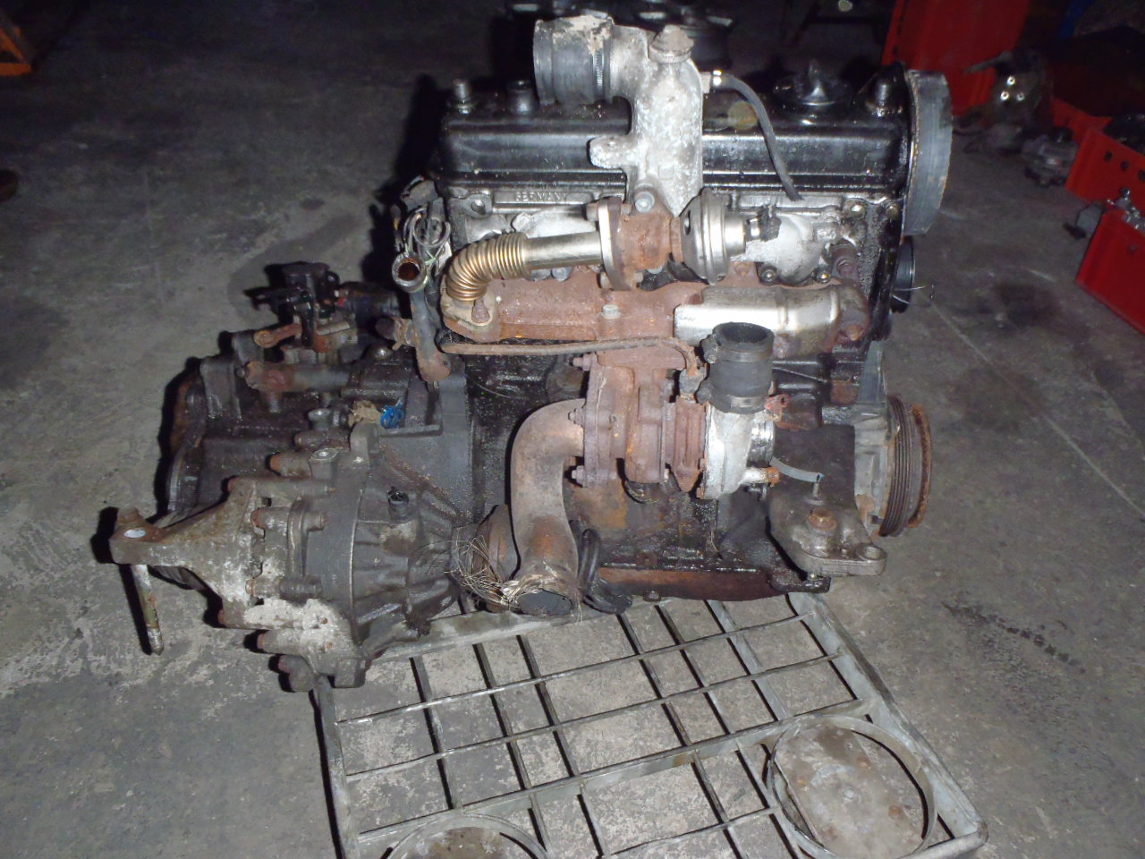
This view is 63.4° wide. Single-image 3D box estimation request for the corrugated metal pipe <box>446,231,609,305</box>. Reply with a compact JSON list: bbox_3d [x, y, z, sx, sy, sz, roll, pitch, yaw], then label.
[{"bbox_3d":[-0.038,-0.131,0.727,0.127,0.066,0.046,4,34,3],"label":"corrugated metal pipe"}]

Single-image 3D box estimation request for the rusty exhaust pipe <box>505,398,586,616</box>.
[{"bbox_3d":[-0.024,0.067,0.809,0.067,0.170,0.126,2,33,0],"label":"rusty exhaust pipe"}]

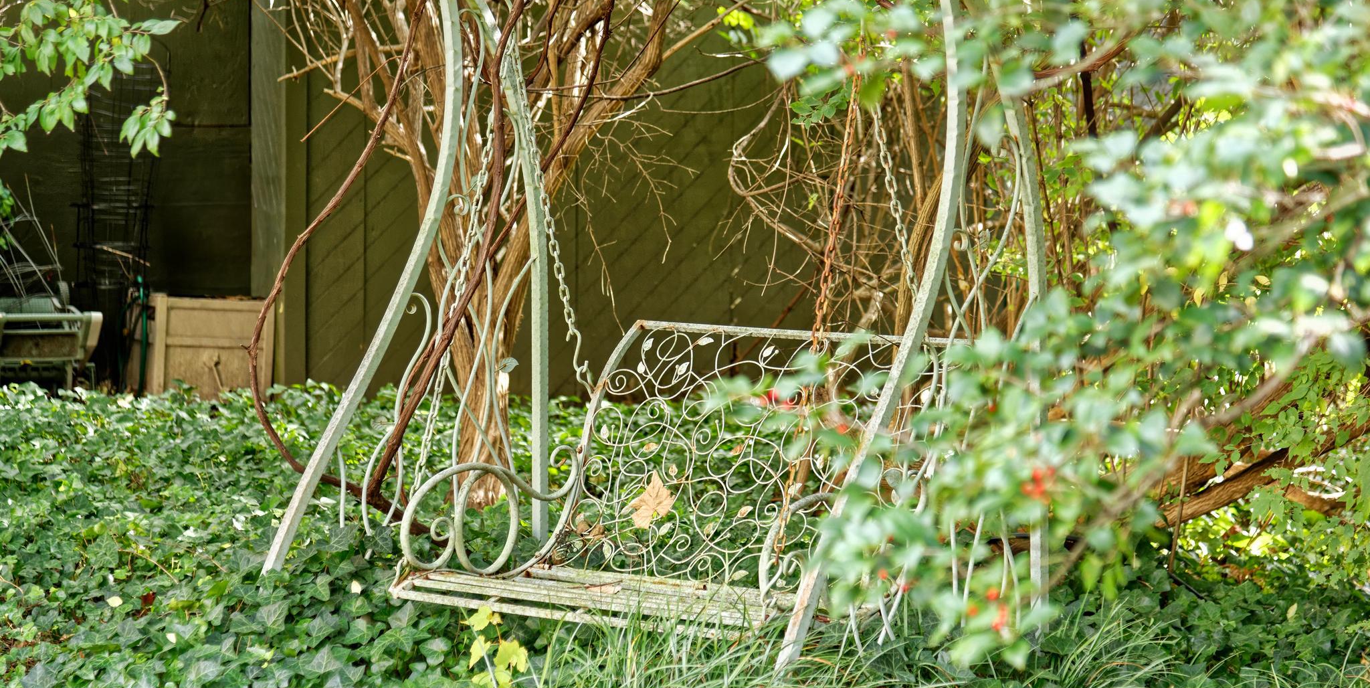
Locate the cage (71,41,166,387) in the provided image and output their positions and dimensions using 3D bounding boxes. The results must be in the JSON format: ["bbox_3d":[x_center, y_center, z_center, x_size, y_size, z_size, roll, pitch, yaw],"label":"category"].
[{"bbox_3d":[-2.564,-0.560,16.400,0.400,1.540,0.380,0,3,-9],"label":"cage"}]

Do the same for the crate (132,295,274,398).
[{"bbox_3d":[-2.143,0.036,16.100,0.520,0.520,0.490,1,3,-20],"label":"crate"}]

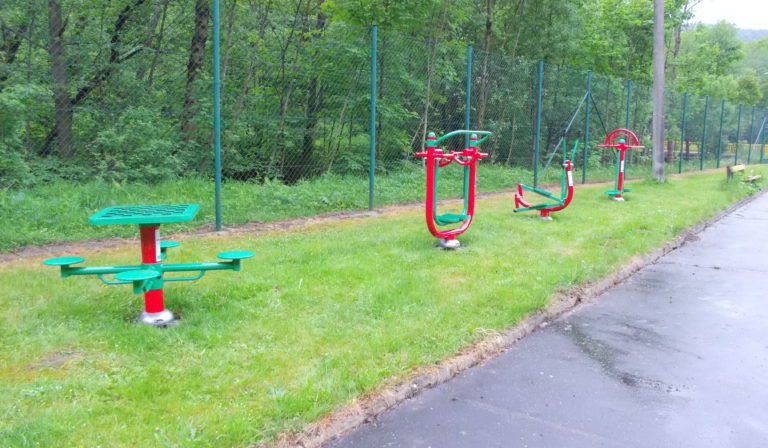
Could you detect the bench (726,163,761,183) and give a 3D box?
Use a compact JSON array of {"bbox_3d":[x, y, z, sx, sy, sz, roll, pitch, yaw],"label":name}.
[{"bbox_3d":[12.115,-1.699,21.638,0.780,0.540,1.700,7,10,35],"label":"bench"}]

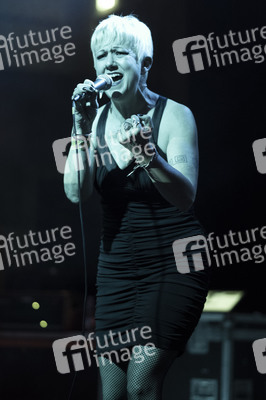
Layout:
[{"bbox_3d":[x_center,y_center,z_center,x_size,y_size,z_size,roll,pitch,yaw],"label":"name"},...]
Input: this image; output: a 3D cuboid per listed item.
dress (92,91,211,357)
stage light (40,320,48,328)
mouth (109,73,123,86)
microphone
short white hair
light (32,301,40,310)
[{"bbox_3d":[0.059,0.077,4.550,0.370,0.790,0.290,-2,-5,22],"label":"dress"},{"bbox_3d":[-0.472,0.665,8.000,0.045,0.045,0.040,0,-4,0],"label":"stage light"},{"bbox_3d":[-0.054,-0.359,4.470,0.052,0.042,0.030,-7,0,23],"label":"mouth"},{"bbox_3d":[-0.117,-0.325,4.400,0.052,0.052,0.165,22,15,41],"label":"microphone"},{"bbox_3d":[-0.035,-0.482,4.560,0.185,0.170,0.210,-8,-2,22],"label":"short white hair"},{"bbox_3d":[-0.515,0.563,8.000,0.045,0.048,0.040,0,-4,0],"label":"light"}]

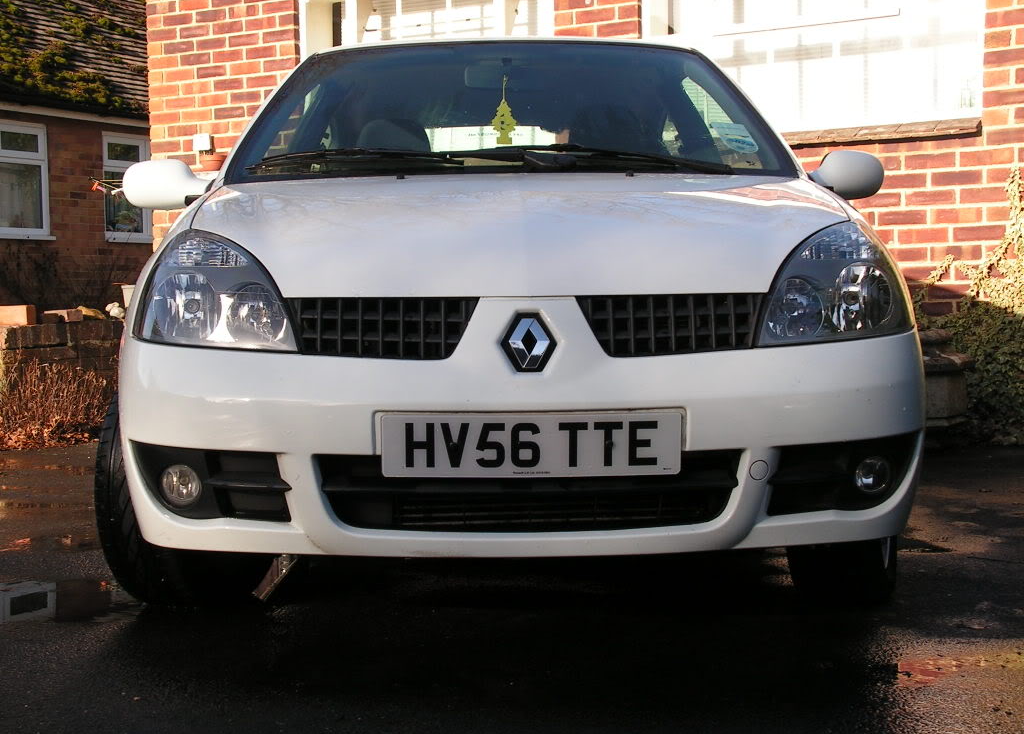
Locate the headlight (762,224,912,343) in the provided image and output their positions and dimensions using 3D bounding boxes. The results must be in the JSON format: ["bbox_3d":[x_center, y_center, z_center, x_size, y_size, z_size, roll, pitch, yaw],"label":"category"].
[{"bbox_3d":[0.608,-0.155,3.085,0.345,0.235,0.310,-1,2,-1],"label":"headlight"}]

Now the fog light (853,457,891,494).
[{"bbox_3d":[0.680,0.205,3.070,0.073,0.078,0.055,-1,2,-1],"label":"fog light"}]

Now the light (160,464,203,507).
[{"bbox_3d":[-0.618,0.221,3.040,0.077,0.080,0.055,-1,2,-1],"label":"light"}]

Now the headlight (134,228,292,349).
[{"bbox_3d":[-0.552,-0.144,3.060,0.350,0.235,0.310,-1,2,-1],"label":"headlight"}]

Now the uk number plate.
[{"bbox_3d":[0.034,0.135,2.824,0.520,0.111,0.015,-1,10,-1],"label":"uk number plate"}]

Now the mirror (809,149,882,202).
[{"bbox_3d":[0.847,-0.489,4.130,0.200,0.130,0.125,-1,2,-1],"label":"mirror"}]

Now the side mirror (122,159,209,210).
[{"bbox_3d":[-0.871,-0.459,4.090,0.212,0.127,0.125,-1,2,-1],"label":"side mirror"}]

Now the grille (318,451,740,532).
[{"bbox_3d":[0.031,0.223,2.885,0.745,0.140,0.090,-1,2,-1],"label":"grille"}]

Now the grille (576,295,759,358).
[{"bbox_3d":[0.283,-0.074,2.910,0.337,0.114,0.075,-1,-6,-1],"label":"grille"}]

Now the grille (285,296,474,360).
[{"bbox_3d":[-0.229,-0.069,2.895,0.339,0.112,0.075,-1,-6,-1],"label":"grille"}]

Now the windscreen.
[{"bbox_3d":[0.000,-0.627,4.130,1.410,0.150,0.840,-1,36,-1],"label":"windscreen"}]

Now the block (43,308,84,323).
[{"bbox_3d":[-2.511,-0.285,9.100,0.215,0.068,0.105,1,3,35],"label":"block"}]

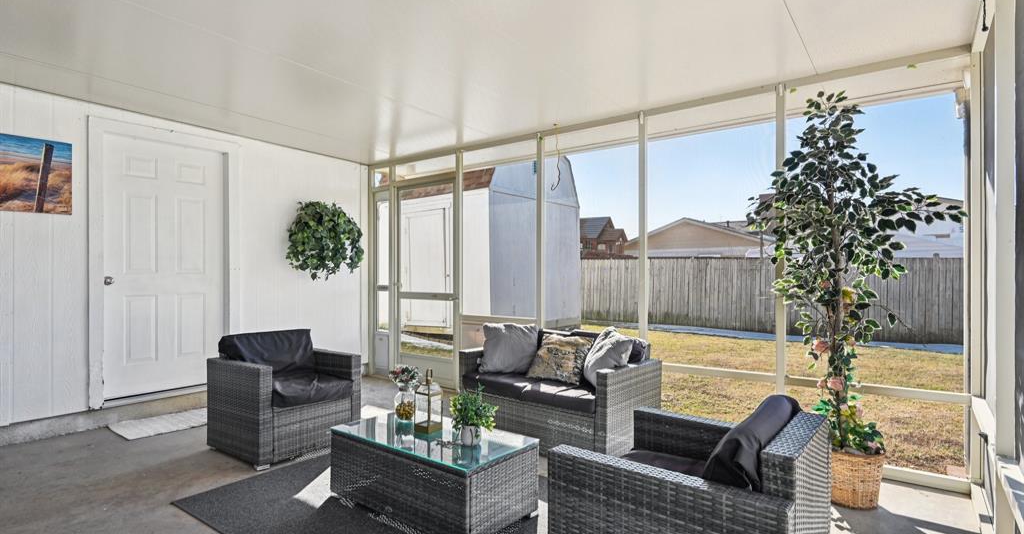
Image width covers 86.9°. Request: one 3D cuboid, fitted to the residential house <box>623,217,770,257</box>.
[{"bbox_3d":[10.600,-0.275,27.090,7.500,3.900,9.000,0,0,-44],"label":"residential house"}]

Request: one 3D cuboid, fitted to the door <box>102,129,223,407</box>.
[{"bbox_3d":[-2.838,-0.004,4.450,0.045,2.030,0.914,0,0,31],"label":"door"}]

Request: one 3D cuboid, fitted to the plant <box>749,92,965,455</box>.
[{"bbox_3d":[1.730,0.138,2.789,0.950,2.090,0.820,0,0,32],"label":"plant"}]

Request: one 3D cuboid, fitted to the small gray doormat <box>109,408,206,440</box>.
[{"bbox_3d":[-2.538,1.179,4.199,0.500,0.016,0.850,0,0,39],"label":"small gray doormat"}]

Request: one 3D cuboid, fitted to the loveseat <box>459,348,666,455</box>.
[{"bbox_3d":[0.307,0.832,3.658,1.183,0.710,0.693,0,0,40],"label":"loveseat"}]

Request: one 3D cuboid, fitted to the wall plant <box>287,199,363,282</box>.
[{"bbox_3d":[-1.911,-0.269,5.564,0.380,0.800,0.790,0,0,31],"label":"wall plant"}]

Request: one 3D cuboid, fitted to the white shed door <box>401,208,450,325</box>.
[{"bbox_3d":[-1.452,0.003,9.250,1.120,2.000,0.060,0,0,40],"label":"white shed door"}]

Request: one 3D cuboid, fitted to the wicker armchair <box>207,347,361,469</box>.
[{"bbox_3d":[-1.516,0.830,3.618,0.693,0.710,0.702,0,0,38],"label":"wicker armchair"}]

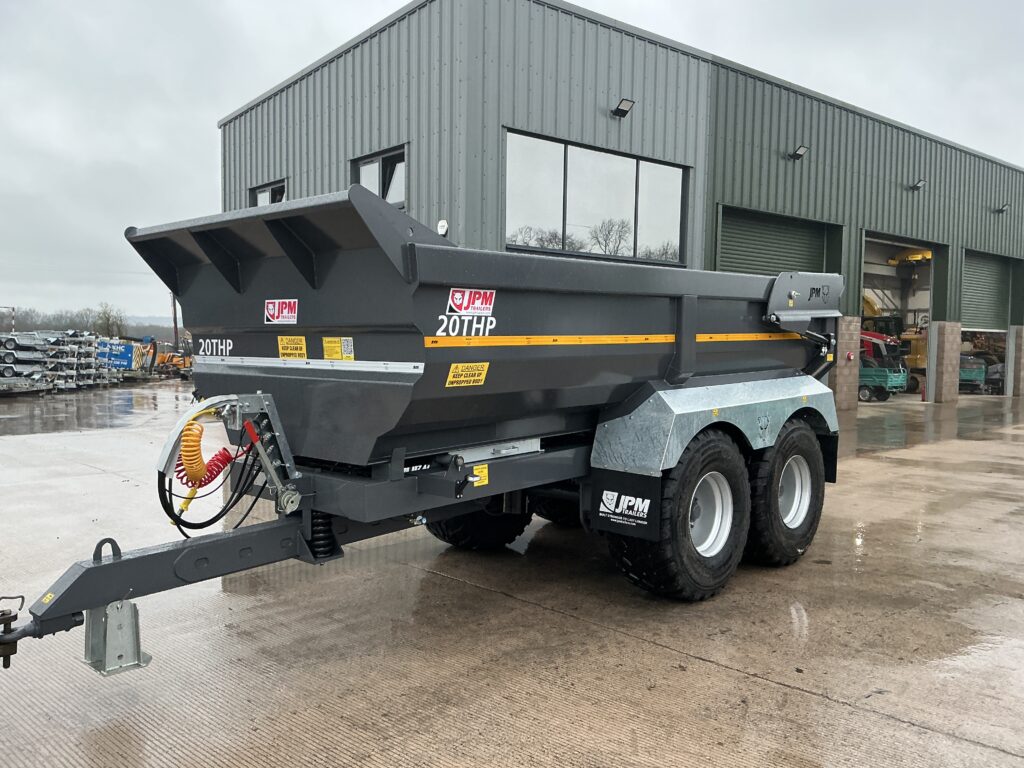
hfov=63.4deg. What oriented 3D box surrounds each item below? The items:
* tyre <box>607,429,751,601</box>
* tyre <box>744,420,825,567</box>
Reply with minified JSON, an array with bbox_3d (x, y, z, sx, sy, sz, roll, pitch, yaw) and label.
[{"bbox_3d":[1.232,0.914,5.993,0.530,1.220,1.220,3,4,44],"label":"tyre"},{"bbox_3d":[2.144,0.877,6.942,0.530,1.220,1.220,3,4,44],"label":"tyre"}]

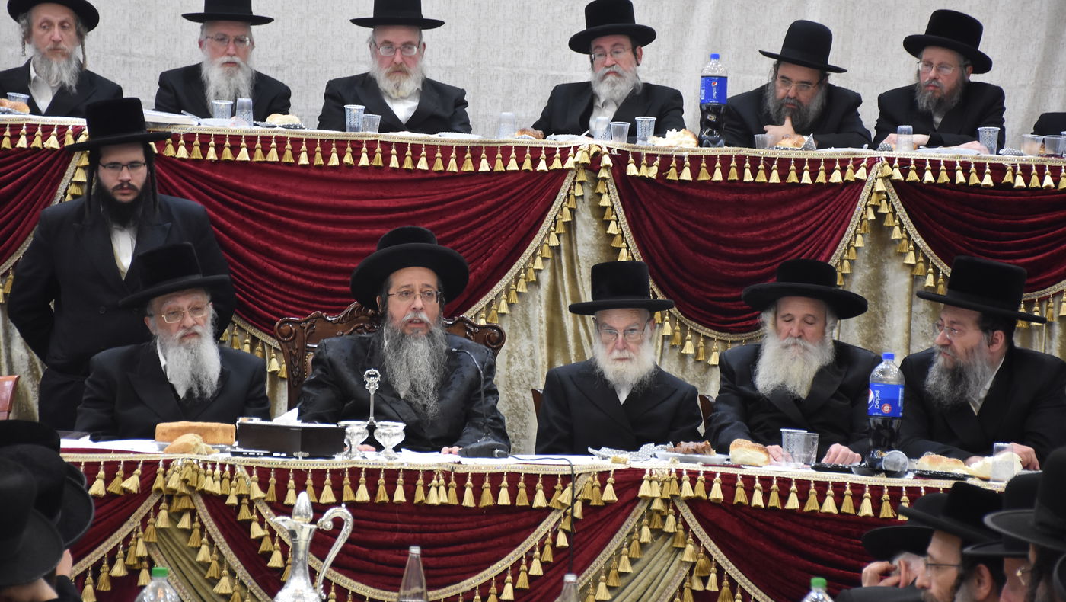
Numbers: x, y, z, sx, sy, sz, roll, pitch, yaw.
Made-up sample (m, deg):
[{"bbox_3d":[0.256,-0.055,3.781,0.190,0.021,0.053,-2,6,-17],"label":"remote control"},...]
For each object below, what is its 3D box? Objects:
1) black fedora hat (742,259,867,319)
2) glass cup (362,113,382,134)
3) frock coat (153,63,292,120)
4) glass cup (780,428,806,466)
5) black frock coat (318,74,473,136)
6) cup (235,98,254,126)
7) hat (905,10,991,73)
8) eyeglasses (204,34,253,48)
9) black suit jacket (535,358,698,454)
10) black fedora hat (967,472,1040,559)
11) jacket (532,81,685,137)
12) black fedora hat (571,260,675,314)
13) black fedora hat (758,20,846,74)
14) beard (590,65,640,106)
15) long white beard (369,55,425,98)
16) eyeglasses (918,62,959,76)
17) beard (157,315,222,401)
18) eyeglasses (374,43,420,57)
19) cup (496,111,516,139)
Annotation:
[{"bbox_3d":[0.757,-0.034,9.250,0.350,0.130,0.370,4,-14,9],"label":"black fedora hat"},{"bbox_3d":[-0.550,-0.594,11.300,0.067,0.073,0.067,2,1,0],"label":"glass cup"},{"bbox_3d":[-1.085,-0.522,11.642,0.490,0.640,0.400,2,-1,-2],"label":"frock coat"},{"bbox_3d":[0.699,0.392,8.900,0.072,0.098,0.072,3,0,0],"label":"glass cup"},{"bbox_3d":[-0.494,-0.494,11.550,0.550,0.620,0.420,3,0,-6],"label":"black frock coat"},{"bbox_3d":[-0.974,-0.635,11.200,0.068,0.098,0.068,2,-1,0],"label":"cup"},{"bbox_3d":[1.446,-0.900,11.550,0.310,0.145,0.340,3,-18,34],"label":"hat"},{"bbox_3d":[-1.037,-0.884,11.300,0.140,0.044,0.140,2,0,-14],"label":"eyeglasses"},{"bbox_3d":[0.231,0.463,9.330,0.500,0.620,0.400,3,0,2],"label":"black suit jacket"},{"bbox_3d":[0.977,0.398,6.150,0.360,0.148,0.330,2,1,0],"label":"black fedora hat"},{"bbox_3d":[0.272,-0.461,11.650,0.540,0.640,0.420,2,-1,6],"label":"jacket"},{"bbox_3d":[0.246,-0.036,9.300,0.295,0.145,0.335,-3,-5,3],"label":"black fedora hat"},{"bbox_3d":[0.930,-0.878,11.450,0.315,0.155,0.350,14,5,12],"label":"black fedora hat"},{"bbox_3d":[0.287,-0.749,11.500,0.155,0.145,0.120,3,0,19],"label":"beard"},{"bbox_3d":[-0.469,-0.770,11.450,0.185,0.145,0.140,2,-1,0],"label":"long white beard"},{"bbox_3d":[1.462,-0.832,11.920,0.140,0.043,0.140,5,1,25],"label":"eyeglasses"},{"bbox_3d":[-0.961,0.159,9.300,0.175,0.235,0.150,3,-2,-14],"label":"beard"},{"bbox_3d":[-0.474,-0.873,11.550,0.150,0.045,0.135,1,6,-2],"label":"eyeglasses"},{"bbox_3d":[-0.089,-0.593,11.200,0.070,0.095,0.070,2,0,0],"label":"cup"}]

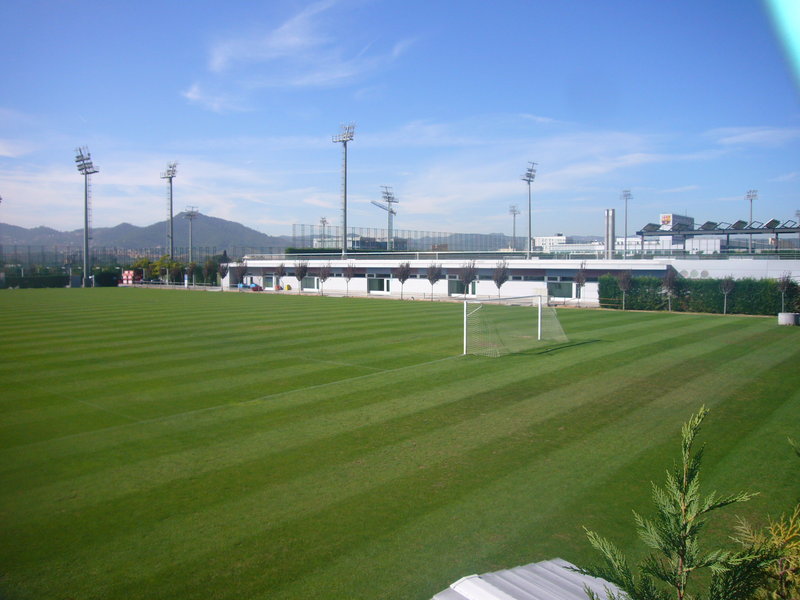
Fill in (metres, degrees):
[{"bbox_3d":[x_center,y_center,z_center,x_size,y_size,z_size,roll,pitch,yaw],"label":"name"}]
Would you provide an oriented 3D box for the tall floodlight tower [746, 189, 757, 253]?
[{"bbox_3d":[122.100,-26.190,224.790,4.000,25.200,2.200,3,5,40],"label":"tall floodlight tower"}]

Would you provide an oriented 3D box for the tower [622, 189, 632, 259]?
[{"bbox_3d":[78.680,-26.190,224.790,4.000,25.200,2.200,3,5,40],"label":"tower"}]

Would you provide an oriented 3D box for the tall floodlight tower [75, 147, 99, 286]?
[{"bbox_3d":[-56.100,-14.570,115.790,4.000,25.300,2.200,3,5,40],"label":"tall floodlight tower"}]

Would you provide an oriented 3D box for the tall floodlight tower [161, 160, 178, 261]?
[{"bbox_3d":[-58.340,-22.260,163.790,4.000,25.300,2.200,3,5,40],"label":"tall floodlight tower"}]

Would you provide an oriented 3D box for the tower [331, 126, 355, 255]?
[{"bbox_3d":[-10.370,-19.870,119.800,4.000,25.400,2.200,3,5,40],"label":"tower"}]

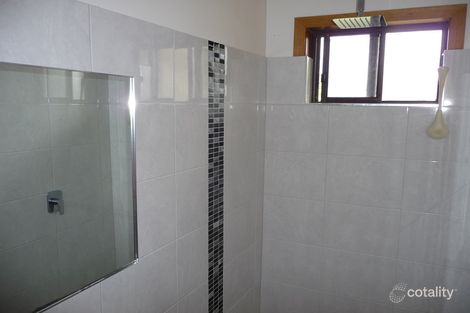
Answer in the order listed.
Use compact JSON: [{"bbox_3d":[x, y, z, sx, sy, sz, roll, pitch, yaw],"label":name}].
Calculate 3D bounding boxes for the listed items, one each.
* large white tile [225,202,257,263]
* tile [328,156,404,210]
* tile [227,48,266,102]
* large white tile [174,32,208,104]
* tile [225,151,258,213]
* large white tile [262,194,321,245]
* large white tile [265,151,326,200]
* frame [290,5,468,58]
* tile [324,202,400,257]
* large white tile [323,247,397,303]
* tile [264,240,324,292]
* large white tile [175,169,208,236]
[{"bbox_3d":[0.035,0.446,2.230,0.012,0.300,0.450,4,8,27],"label":"large white tile"},{"bbox_3d":[0.776,0.151,2.214,0.450,0.300,0.012,4,8,27],"label":"tile"},{"bbox_3d":[0.070,-0.454,2.167,0.012,0.301,0.573,4,8,27],"label":"tile"},{"bbox_3d":[-0.194,-0.387,1.653,0.012,0.301,0.262,4,8,27],"label":"large white tile"},{"bbox_3d":[0.037,0.149,2.191,0.012,0.300,0.450,4,8,27],"label":"tile"},{"bbox_3d":[0.387,0.420,2.447,0.418,0.300,0.012,4,8,27],"label":"large white tile"},{"bbox_3d":[0.389,0.123,2.408,0.418,0.300,0.012,4,8,27],"label":"large white tile"},{"bbox_3d":[0.791,-0.709,2.106,0.919,0.229,0.060,4,8,27],"label":"frame"},{"bbox_3d":[0.774,0.449,2.253,0.450,0.300,0.012,4,8,27],"label":"tile"},{"bbox_3d":[0.772,0.746,2.292,0.450,0.300,0.012,4,8,27],"label":"large white tile"},{"bbox_3d":[0.385,0.718,2.487,0.418,0.300,0.012,4,8,27],"label":"tile"},{"bbox_3d":[-0.198,0.208,1.731,0.012,0.300,0.262,4,8,27],"label":"large white tile"}]

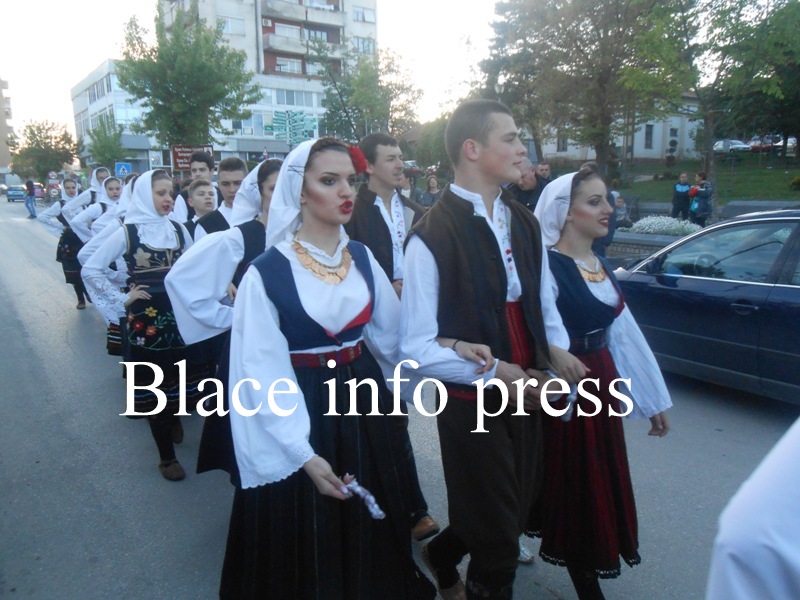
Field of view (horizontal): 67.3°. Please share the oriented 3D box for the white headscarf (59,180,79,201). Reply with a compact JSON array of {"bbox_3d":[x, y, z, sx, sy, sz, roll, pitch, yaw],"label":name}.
[{"bbox_3d":[-4.133,-1.373,7.526,0.220,0.270,0.250,-6,13,-29],"label":"white headscarf"}]

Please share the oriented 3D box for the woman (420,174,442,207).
[{"bbox_3d":[0.563,-1.368,10.736,0.500,1.650,0.300,1,11,6],"label":"woman"}]

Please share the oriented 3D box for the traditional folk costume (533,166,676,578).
[{"bbox_3d":[0.712,0.242,2.155,0.500,1.350,0.400,-8,14,-36],"label":"traditional folk costume"}]

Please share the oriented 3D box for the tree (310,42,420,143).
[{"bbox_3d":[-1.712,-8.145,28.980,5.400,8.100,5.200,0,11,0],"label":"tree"}]

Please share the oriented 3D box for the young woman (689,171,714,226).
[{"bbox_3d":[6.852,-2.062,13.657,0.500,1.680,0.500,4,12,18],"label":"young woman"}]

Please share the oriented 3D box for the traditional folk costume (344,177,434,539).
[{"bbox_3d":[-0.038,0.300,2.675,0.520,1.540,0.450,-8,13,-35],"label":"traditional folk costume"}]

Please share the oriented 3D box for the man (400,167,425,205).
[{"bbox_3d":[0.211,-1.274,10.143,0.500,1.730,0.320,6,13,29],"label":"man"}]

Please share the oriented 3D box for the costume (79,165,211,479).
[{"bbox_3d":[-1.331,0.146,3.205,0.600,1.640,0.450,-9,14,-39],"label":"costume"}]

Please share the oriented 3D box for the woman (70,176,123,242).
[{"bbox_3d":[-3.250,-0.525,6.723,0.720,1.672,0.420,-6,13,-29],"label":"woman"}]

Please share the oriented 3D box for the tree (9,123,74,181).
[{"bbox_3d":[-32.970,-12.836,55.573,5.800,7.249,5.800,-8,13,-34],"label":"tree"}]

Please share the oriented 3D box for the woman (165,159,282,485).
[{"bbox_3d":[-0.672,0.245,2.614,0.600,1.670,0.450,-8,14,-37],"label":"woman"}]

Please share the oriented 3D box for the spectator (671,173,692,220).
[{"bbox_3d":[6.678,-2.134,14.254,0.540,1.730,0.330,4,12,19],"label":"spectator"}]

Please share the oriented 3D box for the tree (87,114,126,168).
[{"bbox_3d":[-17.126,-7.981,35.123,2.400,5.500,2.400,-8,13,-34],"label":"tree"}]

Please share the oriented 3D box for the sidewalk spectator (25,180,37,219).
[{"bbox_3d":[-16.262,-4.404,26.445,0.400,1.710,0.480,6,13,30],"label":"sidewalk spectator"}]

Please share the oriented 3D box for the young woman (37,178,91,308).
[{"bbox_3d":[-4.273,-0.715,7.654,0.660,1.620,0.450,-6,13,-29],"label":"young woman"}]

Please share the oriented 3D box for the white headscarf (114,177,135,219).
[{"bbox_3d":[-1.794,-0.689,4.022,0.250,0.310,0.270,-8,14,-36],"label":"white headscarf"}]

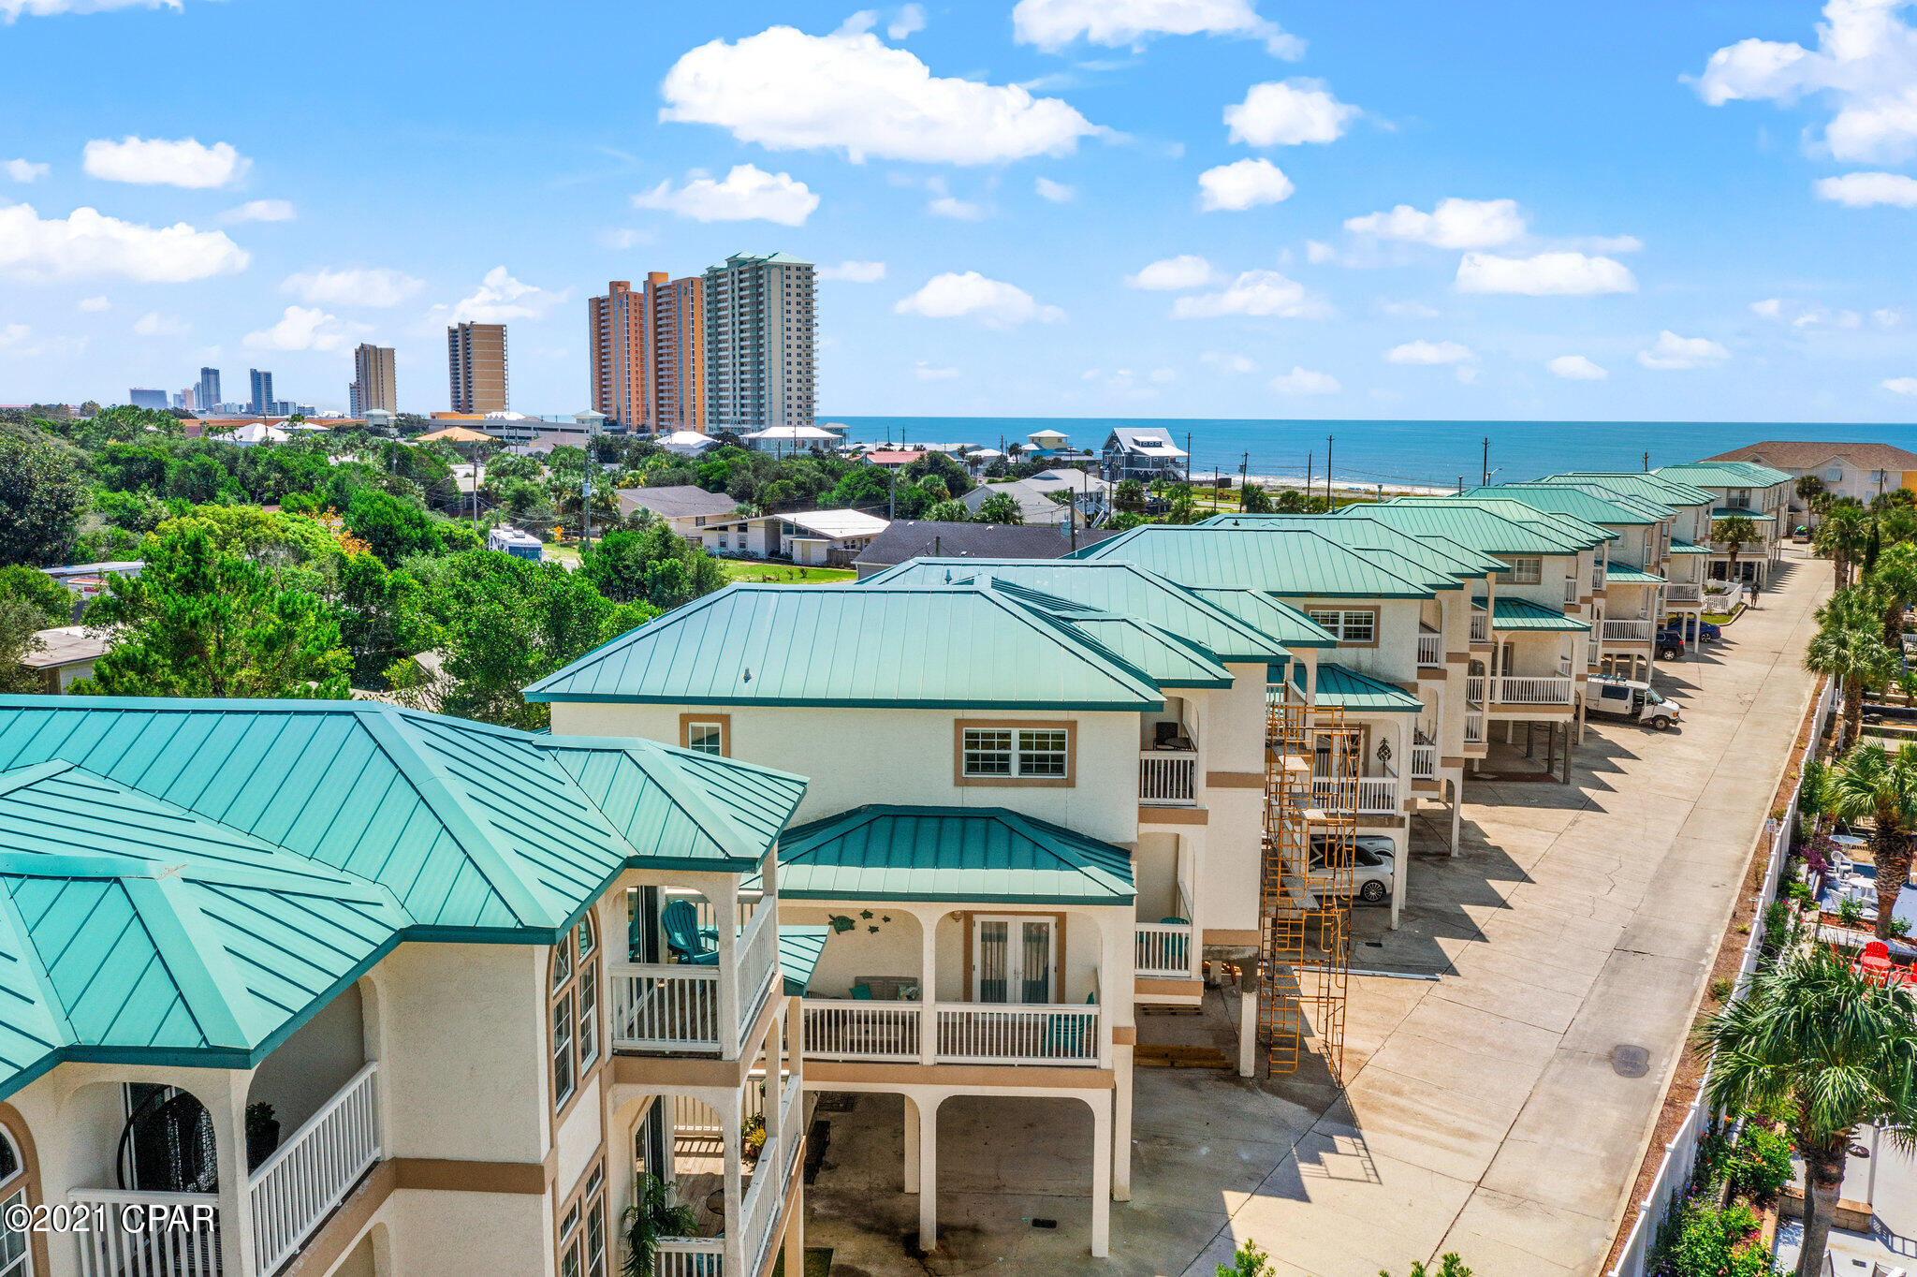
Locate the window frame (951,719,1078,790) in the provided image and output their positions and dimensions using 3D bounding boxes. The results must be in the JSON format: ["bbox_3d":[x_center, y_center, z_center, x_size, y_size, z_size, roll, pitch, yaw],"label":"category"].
[{"bbox_3d":[0.972,1.995,25.629,2.108,1.178,0.120,1,9,2],"label":"window frame"}]

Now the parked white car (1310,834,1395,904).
[{"bbox_3d":[10.466,6.809,44.217,4.700,1.450,1.830,1,9,2],"label":"parked white car"}]

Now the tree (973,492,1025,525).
[{"bbox_3d":[3.961,-10.188,139.023,4.452,6.857,4.452,0,9,0],"label":"tree"}]

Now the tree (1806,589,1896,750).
[{"bbox_3d":[38.250,1.315,63.865,3.216,6.843,3.216,0,9,0],"label":"tree"}]

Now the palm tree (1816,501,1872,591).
[{"bbox_3d":[51.172,-3.215,86.430,2.816,9.274,2.816,0,9,0],"label":"palm tree"}]

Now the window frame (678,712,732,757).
[{"bbox_3d":[-4.381,1.872,25.833,0.902,1.178,0.120,1,9,2],"label":"window frame"}]

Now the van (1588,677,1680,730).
[{"bbox_3d":[30.664,2.815,69.357,5.500,2.150,2.020,6,10,32],"label":"van"}]

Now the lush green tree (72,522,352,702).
[{"bbox_3d":[-25.207,1.209,50.765,8.140,10.125,7.733,0,9,0],"label":"lush green tree"}]

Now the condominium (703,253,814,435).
[{"bbox_3d":[-74.515,-104.701,552.514,20.080,70.107,57.737,-5,10,-31],"label":"condominium"}]

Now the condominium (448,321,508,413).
[{"bbox_3d":[-295.101,-158.197,915.221,21.030,65.470,65.008,-5,10,-31],"label":"condominium"}]

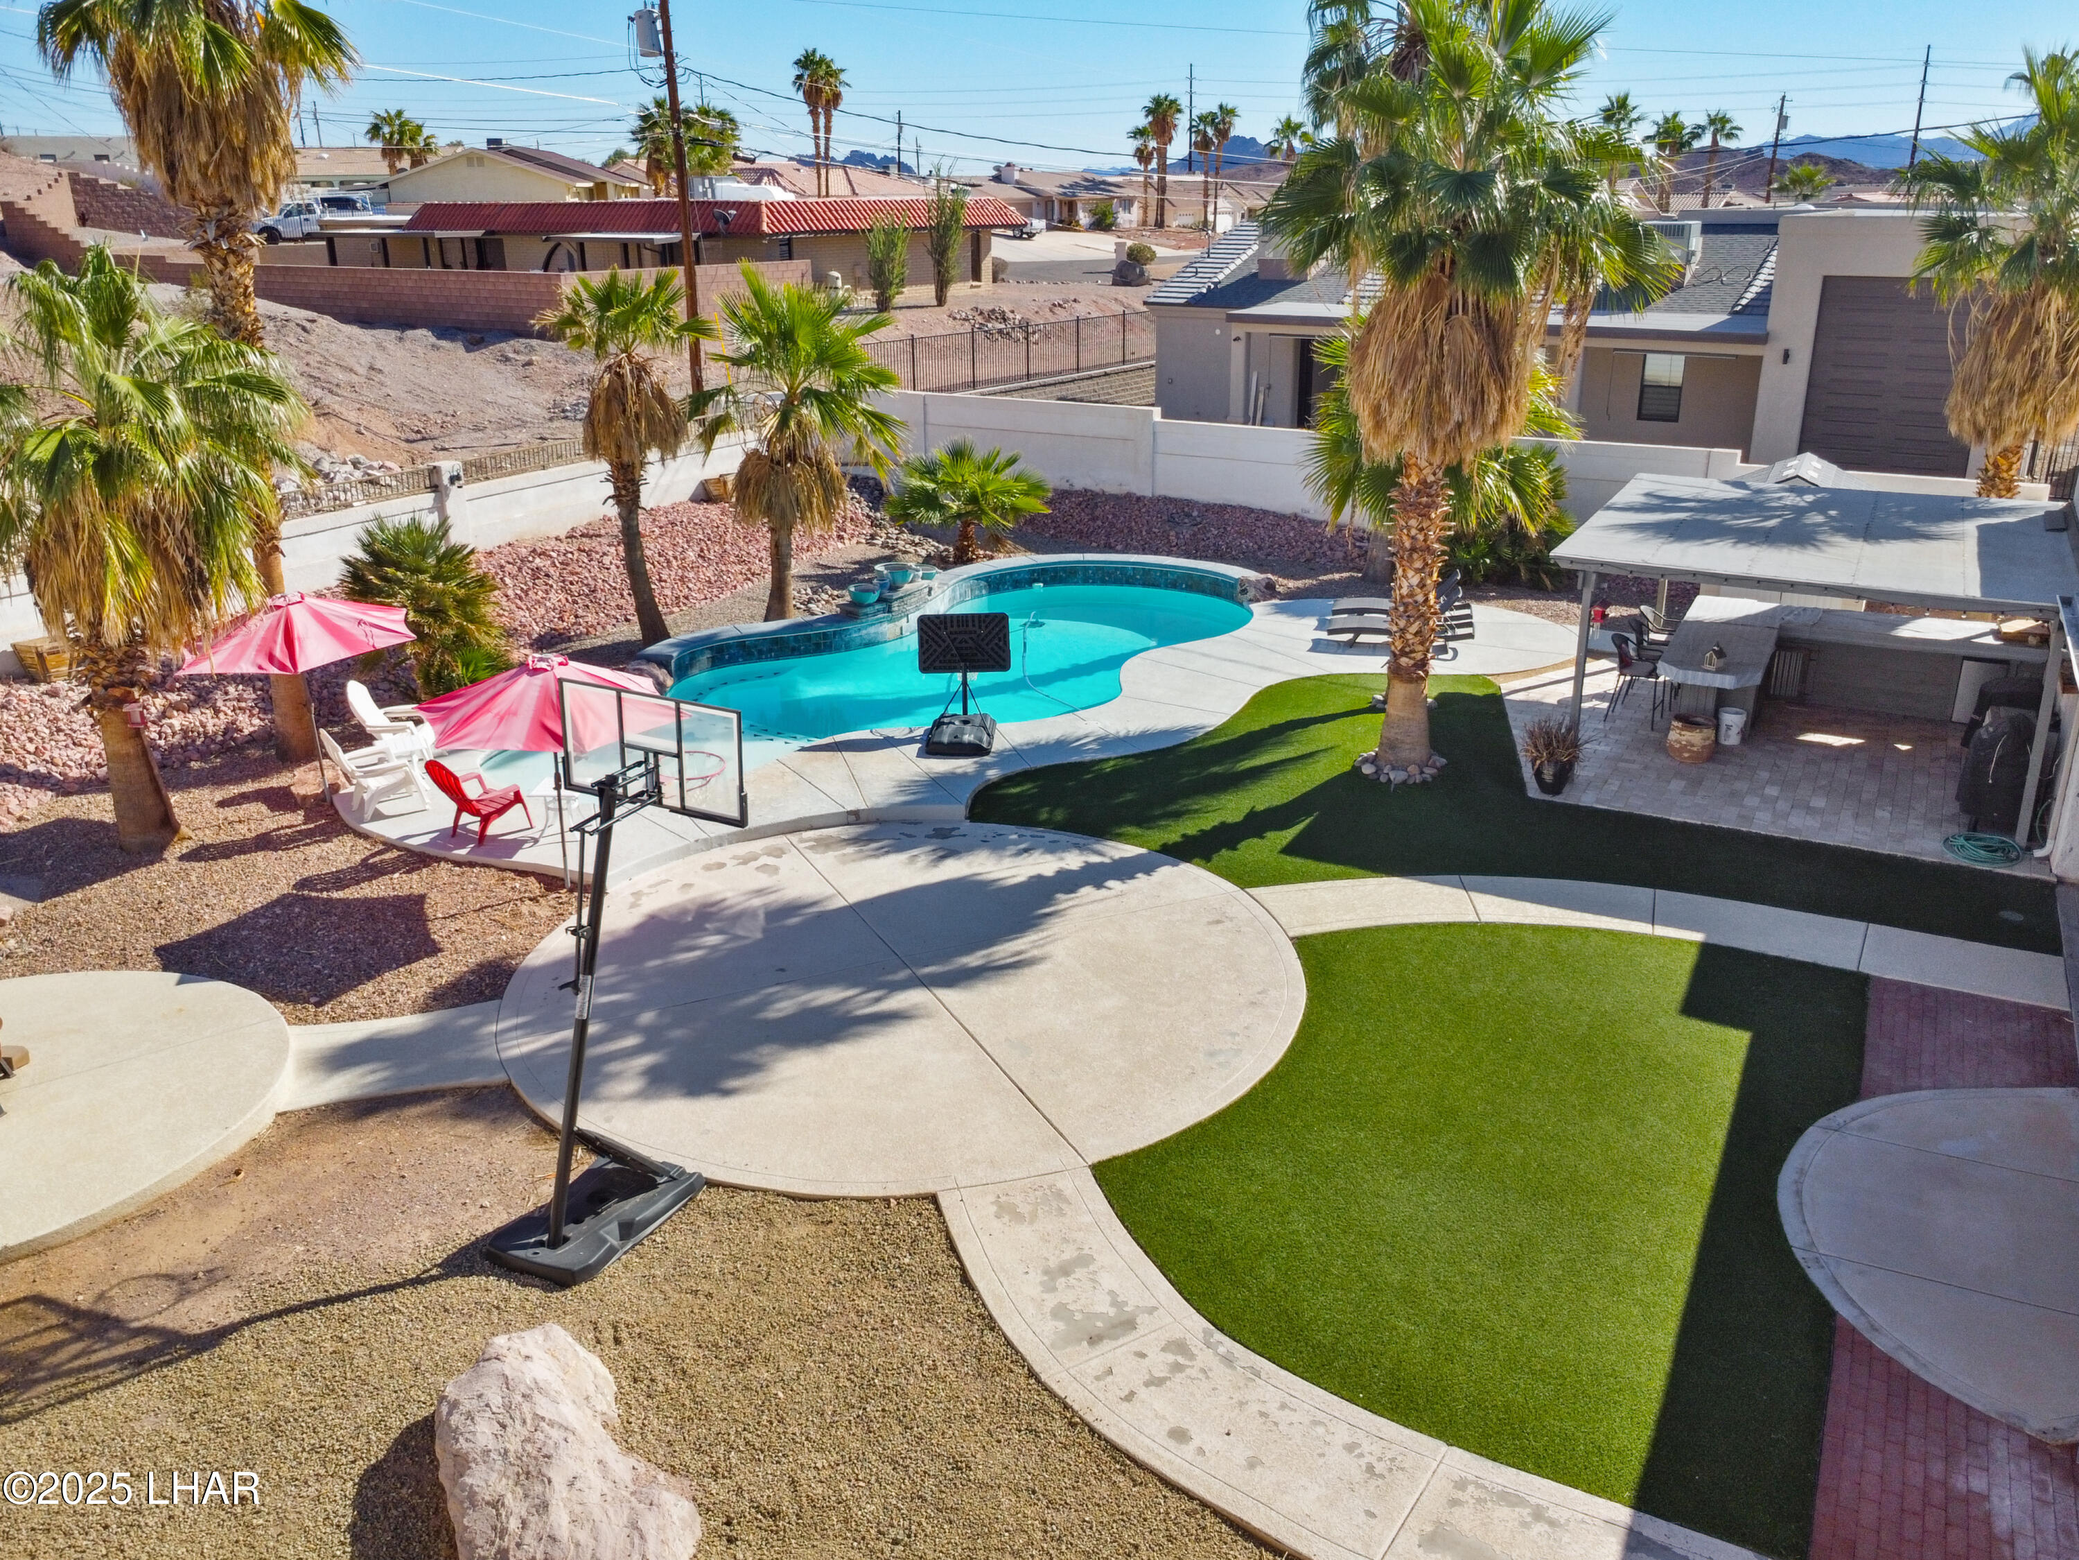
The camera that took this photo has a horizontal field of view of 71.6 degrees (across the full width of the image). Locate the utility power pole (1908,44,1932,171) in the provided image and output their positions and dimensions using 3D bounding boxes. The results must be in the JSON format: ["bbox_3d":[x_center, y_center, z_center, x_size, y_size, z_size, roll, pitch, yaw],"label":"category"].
[{"bbox_3d":[80.932,-59.266,133.349,0.550,15.400,0.550,-1,19,0],"label":"utility power pole"}]

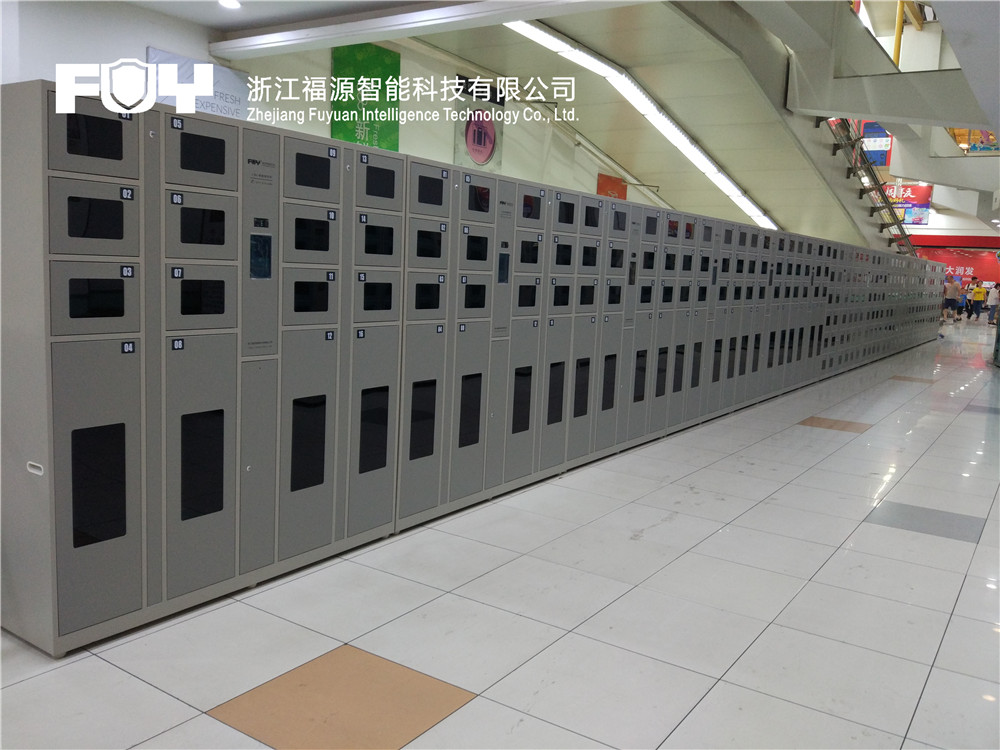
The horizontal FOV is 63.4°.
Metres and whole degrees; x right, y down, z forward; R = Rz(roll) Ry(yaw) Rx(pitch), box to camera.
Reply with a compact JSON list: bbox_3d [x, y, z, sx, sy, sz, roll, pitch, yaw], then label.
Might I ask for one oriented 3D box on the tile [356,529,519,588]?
[{"bbox_3d":[-0.302,0.883,3.895,0.600,0.010,0.600,7,9,34],"label":"tile"}]

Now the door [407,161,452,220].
[{"bbox_3d":[-0.354,-0.929,4.093,0.025,0.243,0.318,7,9,34],"label":"door"}]

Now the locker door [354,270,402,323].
[{"bbox_3d":[-0.589,-0.374,3.861,0.025,0.243,0.318,7,9,34],"label":"locker door"}]

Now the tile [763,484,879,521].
[{"bbox_3d":[2.059,0.811,5.174,0.600,0.012,0.600,8,9,34],"label":"tile"}]

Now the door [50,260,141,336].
[{"bbox_3d":[-1.340,-0.255,2.685,0.020,0.239,0.302,8,9,34],"label":"door"}]

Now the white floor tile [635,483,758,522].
[{"bbox_3d":[1.225,0.797,5.012,0.600,0.012,0.600,7,9,34],"label":"white floor tile"}]

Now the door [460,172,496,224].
[{"bbox_3d":[-0.121,-0.978,4.501,0.020,0.251,0.322,7,9,34],"label":"door"}]

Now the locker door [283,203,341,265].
[{"bbox_3d":[-0.827,-0.607,3.518,0.030,0.245,0.315,8,9,34],"label":"locker door"}]

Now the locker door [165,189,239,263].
[{"bbox_3d":[-1.140,-0.566,3.093,0.020,0.249,0.320,7,9,34],"label":"locker door"}]

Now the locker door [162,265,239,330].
[{"bbox_3d":[-1.132,-0.294,3.074,0.025,0.243,0.316,7,9,34],"label":"locker door"}]

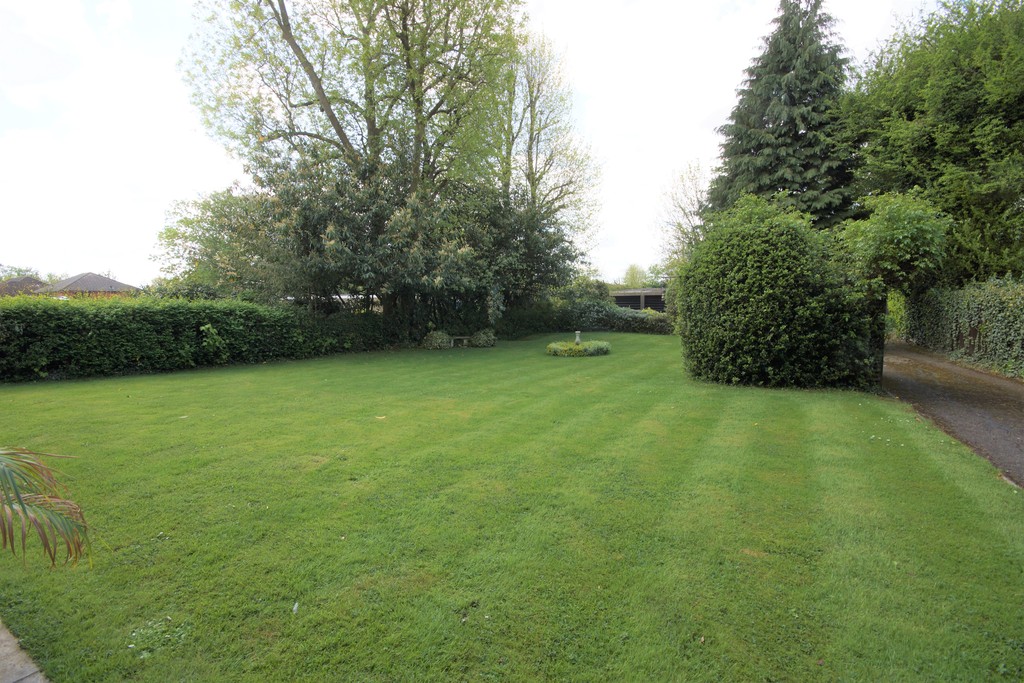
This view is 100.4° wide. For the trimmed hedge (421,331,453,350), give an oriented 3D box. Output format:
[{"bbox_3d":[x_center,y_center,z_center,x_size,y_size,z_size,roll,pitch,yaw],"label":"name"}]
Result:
[{"bbox_3d":[-3.270,-0.087,18.632,1.320,0.820,1.150,-1,4,-20],"label":"trimmed hedge"}]

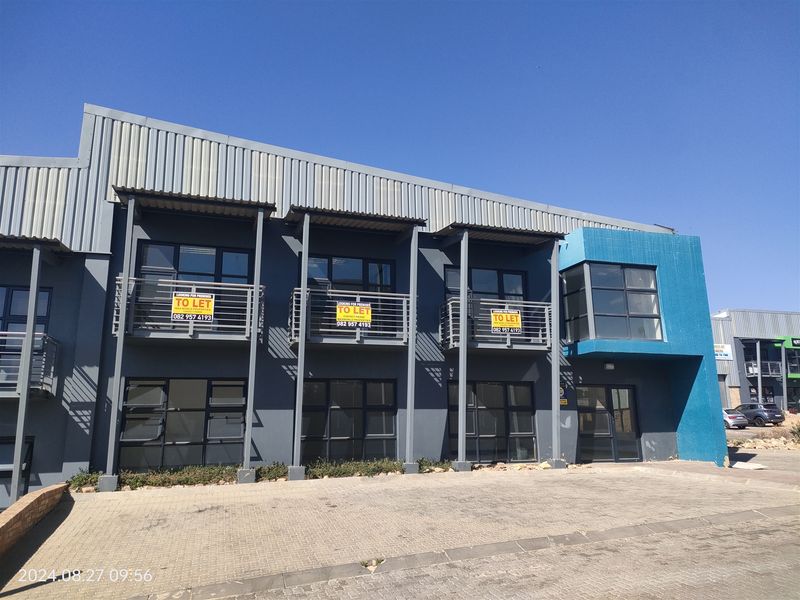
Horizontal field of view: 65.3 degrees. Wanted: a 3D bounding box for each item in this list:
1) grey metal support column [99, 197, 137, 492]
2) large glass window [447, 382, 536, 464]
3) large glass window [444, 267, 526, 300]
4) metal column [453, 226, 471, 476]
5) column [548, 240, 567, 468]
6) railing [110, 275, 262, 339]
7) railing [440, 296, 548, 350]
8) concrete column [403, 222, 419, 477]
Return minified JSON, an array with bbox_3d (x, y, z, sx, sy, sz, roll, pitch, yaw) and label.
[{"bbox_3d":[-5.282,0.770,11.785,0.340,5.527,0.340,3,-9,-19],"label":"grey metal support column"},{"bbox_3d":[2.213,2.938,15.053,2.401,1.954,0.120,3,-12,-19],"label":"large glass window"},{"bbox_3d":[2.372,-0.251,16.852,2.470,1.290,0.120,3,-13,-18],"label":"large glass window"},{"bbox_3d":[1.450,1.105,14.127,0.320,5.435,0.320,4,-9,-19],"label":"metal column"},{"bbox_3d":[3.947,1.319,15.695,0.300,5.700,0.300,3,-10,-18],"label":"column"},{"bbox_3d":[-4.639,0.320,13.908,3.100,1.230,0.870,3,-13,-18],"label":"railing"},{"bbox_3d":[2.304,0.628,14.931,2.749,1.229,0.750,3,-12,-19],"label":"railing"},{"bbox_3d":[0.290,1.114,14.523,0.300,5.700,0.300,3,-10,-18],"label":"concrete column"}]

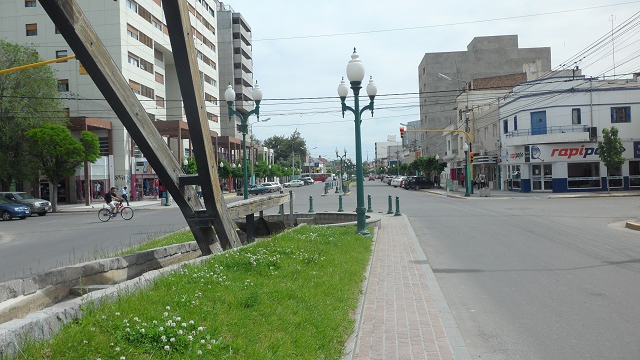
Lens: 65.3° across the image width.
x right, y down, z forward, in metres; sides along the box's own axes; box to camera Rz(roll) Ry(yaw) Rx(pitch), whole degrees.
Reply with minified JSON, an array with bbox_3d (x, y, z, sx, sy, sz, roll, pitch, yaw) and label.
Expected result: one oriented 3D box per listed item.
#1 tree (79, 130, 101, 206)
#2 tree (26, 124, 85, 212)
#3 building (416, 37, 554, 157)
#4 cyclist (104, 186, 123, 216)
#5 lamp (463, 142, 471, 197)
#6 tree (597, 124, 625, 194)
[{"bbox_3d":[-19.221,-0.964,41.150,2.140,6.230,2.140,-2,0,5],"label":"tree"},{"bbox_3d":[-17.819,-0.799,33.520,3.900,5.860,3.900,-2,0,5],"label":"tree"},{"bbox_3d":[32.676,-13.480,100.882,23.150,27.840,11.950,-2,0,5],"label":"building"},{"bbox_3d":[-9.775,1.122,23.796,1.020,1.560,0.520,-2,0,-37],"label":"cyclist"},{"bbox_3d":[11.324,-0.814,38.528,0.420,4.120,0.420,-2,0,5],"label":"lamp"},{"bbox_3d":[21.116,-1.470,36.269,1.890,4.850,1.890,-2,0,5],"label":"tree"}]

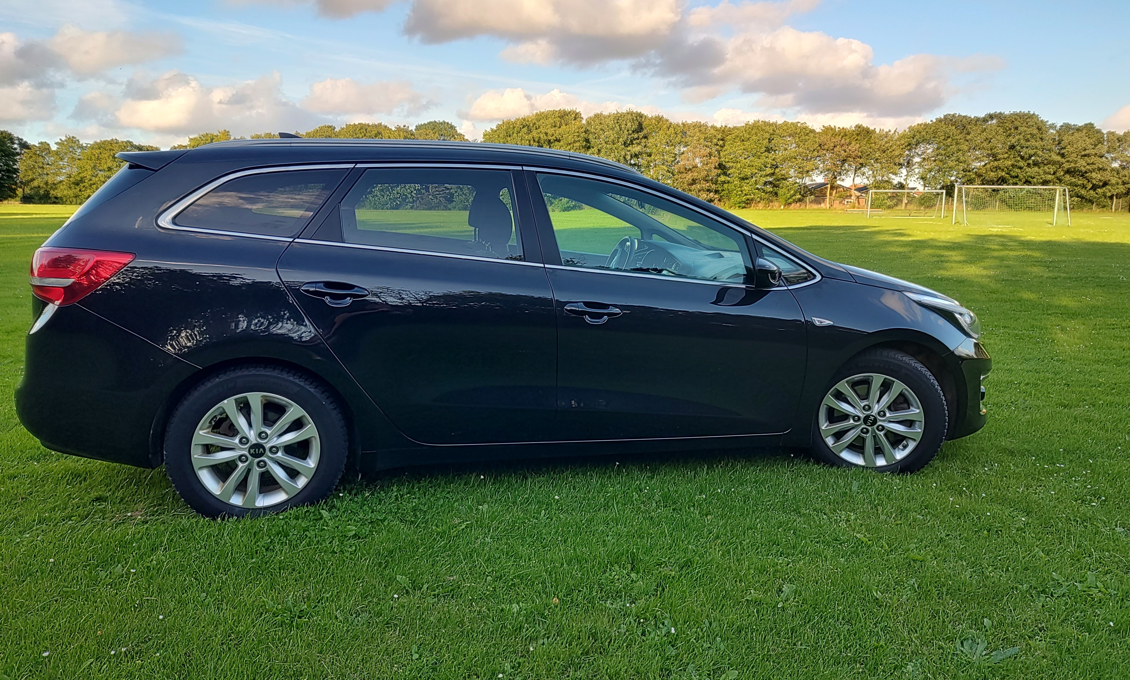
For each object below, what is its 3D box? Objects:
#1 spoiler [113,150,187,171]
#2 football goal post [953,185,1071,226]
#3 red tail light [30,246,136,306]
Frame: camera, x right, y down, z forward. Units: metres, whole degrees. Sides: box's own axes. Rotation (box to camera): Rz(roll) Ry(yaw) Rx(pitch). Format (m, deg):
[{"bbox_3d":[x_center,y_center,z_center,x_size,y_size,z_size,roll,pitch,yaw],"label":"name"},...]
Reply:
[{"bbox_3d":[-1.684,-0.766,3.290,0.330,0.115,1.160,-1,11,-14],"label":"spoiler"},{"bbox_3d":[23.554,-7.059,39.524,5.200,2.100,1.770,2,11,7],"label":"football goal post"},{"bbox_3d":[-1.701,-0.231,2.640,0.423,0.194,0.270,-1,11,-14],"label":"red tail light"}]

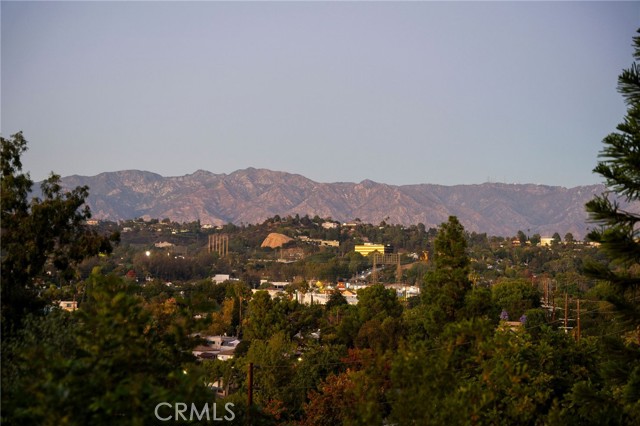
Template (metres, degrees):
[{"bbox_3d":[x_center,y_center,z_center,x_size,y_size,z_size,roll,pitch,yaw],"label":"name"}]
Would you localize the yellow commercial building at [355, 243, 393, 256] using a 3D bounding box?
[{"bbox_3d":[73.467,50.389,1480.000,44.298,19.391,27.000,-2,-4,28],"label":"yellow commercial building"}]

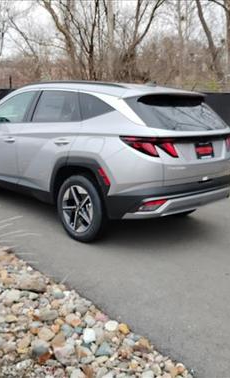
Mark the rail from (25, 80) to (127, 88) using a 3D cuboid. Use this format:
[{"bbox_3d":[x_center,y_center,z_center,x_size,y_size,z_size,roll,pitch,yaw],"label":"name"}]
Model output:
[{"bbox_3d":[-0.501,-1.175,4.626,1.800,0.090,0.070,14,19,43],"label":"rail"}]

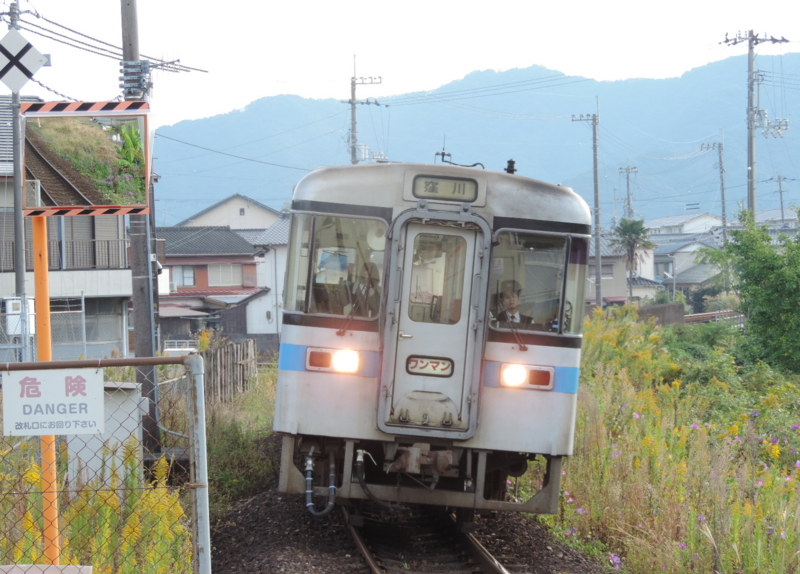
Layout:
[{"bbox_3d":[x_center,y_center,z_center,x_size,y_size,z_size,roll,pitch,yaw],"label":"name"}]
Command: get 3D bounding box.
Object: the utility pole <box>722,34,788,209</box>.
[{"bbox_3d":[14.251,-3.717,97.000,2.700,13.033,1.000,0,0,0],"label":"utility pole"}]

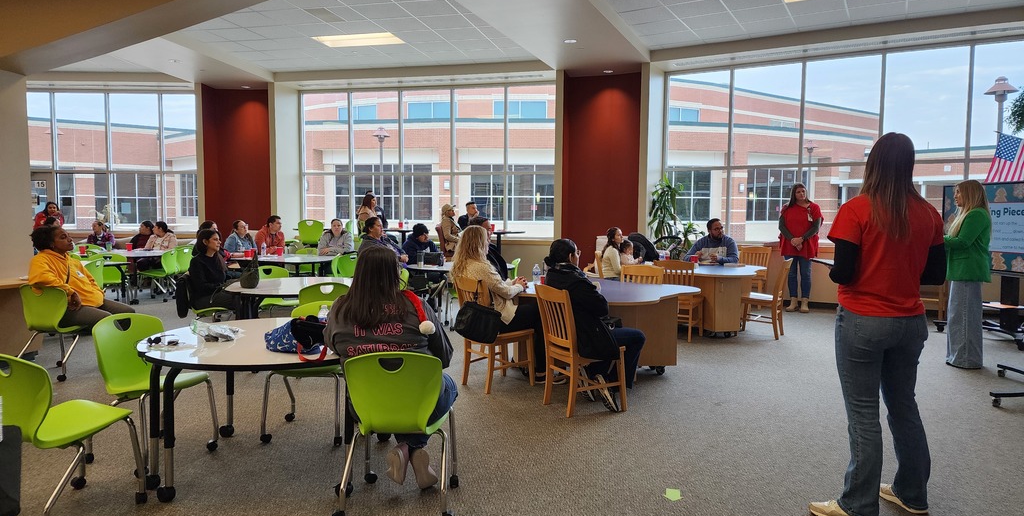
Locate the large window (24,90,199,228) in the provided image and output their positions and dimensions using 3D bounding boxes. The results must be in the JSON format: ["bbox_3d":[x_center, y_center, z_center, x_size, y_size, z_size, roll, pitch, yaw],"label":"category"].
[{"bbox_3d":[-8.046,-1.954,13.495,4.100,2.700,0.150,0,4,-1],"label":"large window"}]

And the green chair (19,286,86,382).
[{"bbox_3d":[-3.822,0.595,5.776,0.500,0.785,0.550,1,4,14],"label":"green chair"}]

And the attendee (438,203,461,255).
[{"bbox_3d":[-0.829,-0.258,10.909,0.740,1.230,0.520,1,4,14],"label":"attendee"}]

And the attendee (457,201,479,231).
[{"bbox_3d":[-0.579,-0.306,11.356,0.740,1.265,0.520,2,5,30],"label":"attendee"}]

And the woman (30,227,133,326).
[{"bbox_3d":[-3.681,0.357,5.860,0.850,1.250,0.580,-1,4,-16],"label":"woman"}]

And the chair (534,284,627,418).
[{"bbox_3d":[0.483,0.618,4.715,0.510,0.845,0.445,-2,4,-24],"label":"chair"}]

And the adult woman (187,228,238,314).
[{"bbox_3d":[-2.742,0.308,6.400,0.660,1.190,0.470,-1,4,-14],"label":"adult woman"}]

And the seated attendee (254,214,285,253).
[{"bbox_3d":[-3.680,-0.027,10.527,0.520,1.235,0.680,-2,5,-31],"label":"seated attendee"}]

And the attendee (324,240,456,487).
[{"bbox_3d":[-0.547,0.543,3.291,0.582,1.216,0.674,1,4,7],"label":"attendee"}]

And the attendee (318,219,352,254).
[{"bbox_3d":[-2.473,0.056,9.486,0.531,1.185,0.633,1,4,0],"label":"attendee"}]

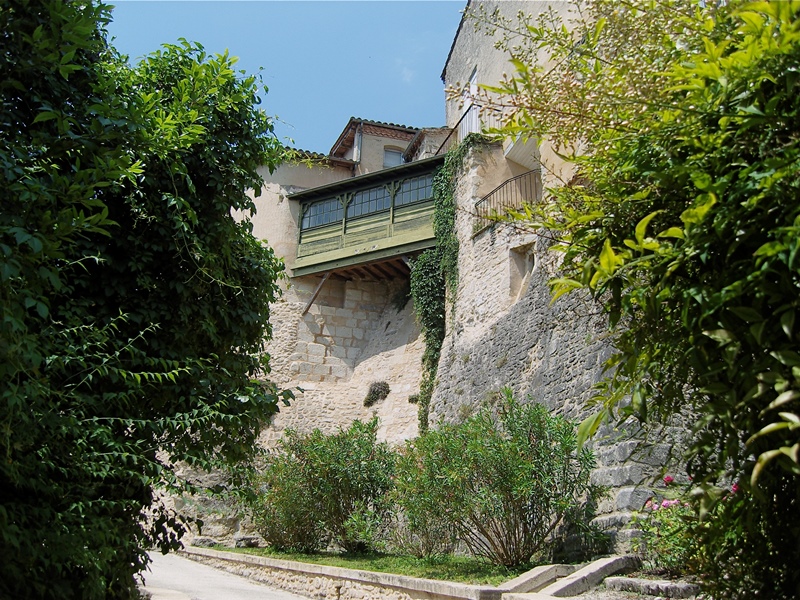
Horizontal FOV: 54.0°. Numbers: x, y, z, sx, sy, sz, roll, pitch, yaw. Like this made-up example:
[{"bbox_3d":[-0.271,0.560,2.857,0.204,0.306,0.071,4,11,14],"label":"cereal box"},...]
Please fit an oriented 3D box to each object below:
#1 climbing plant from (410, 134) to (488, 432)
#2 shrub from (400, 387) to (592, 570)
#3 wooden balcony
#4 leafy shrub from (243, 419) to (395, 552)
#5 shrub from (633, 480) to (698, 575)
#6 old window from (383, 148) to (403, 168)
[{"bbox_3d":[1.395,-0.475,22.600,1.200,8.600,1.800,16,-24,-39],"label":"climbing plant"},{"bbox_3d":[1.646,3.061,13.400,3.000,2.750,2.300,-10,-21,28],"label":"shrub"},{"bbox_3d":[-0.659,-2.490,26.498,5.900,2.900,1.900,-10,-21,28],"label":"wooden balcony"},{"bbox_3d":[-1.677,4.056,17.000,2.750,2.650,2.200,-10,-21,28],"label":"leafy shrub"},{"bbox_3d":[3.779,3.228,11.100,1.000,1.250,0.900,-8,-20,23],"label":"shrub"},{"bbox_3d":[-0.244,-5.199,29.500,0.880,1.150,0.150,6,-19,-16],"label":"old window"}]

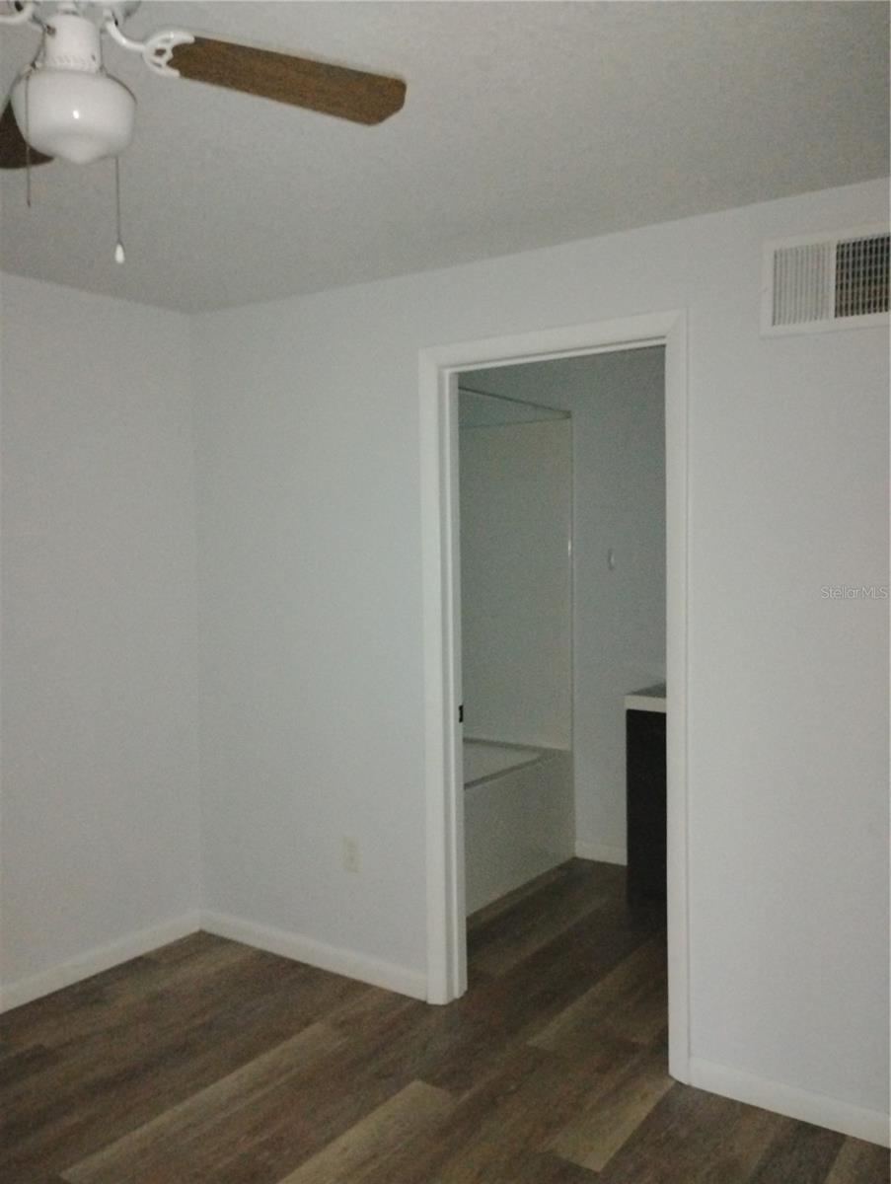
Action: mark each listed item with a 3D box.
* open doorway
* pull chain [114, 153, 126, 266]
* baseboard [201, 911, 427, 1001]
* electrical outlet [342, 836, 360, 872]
[{"bbox_3d":[0.329,0.294,2.948,0.896,2.156,0.140,2,3,34],"label":"open doorway"},{"bbox_3d":[-0.487,-0.570,1.430,0.013,0.164,0.013,2,3,34],"label":"pull chain"},{"bbox_3d":[-0.524,1.310,3.503,1.091,0.082,0.014,2,3,34],"label":"baseboard"},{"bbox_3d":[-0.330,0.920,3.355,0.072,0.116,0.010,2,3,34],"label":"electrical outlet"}]

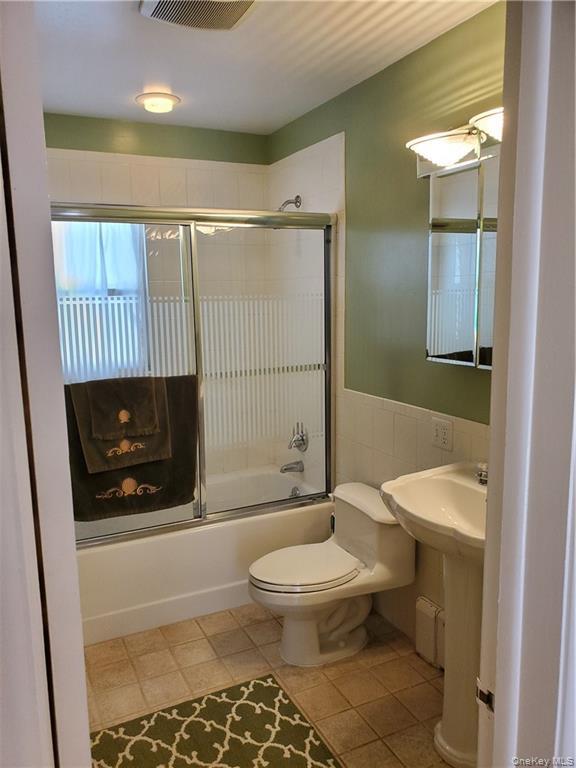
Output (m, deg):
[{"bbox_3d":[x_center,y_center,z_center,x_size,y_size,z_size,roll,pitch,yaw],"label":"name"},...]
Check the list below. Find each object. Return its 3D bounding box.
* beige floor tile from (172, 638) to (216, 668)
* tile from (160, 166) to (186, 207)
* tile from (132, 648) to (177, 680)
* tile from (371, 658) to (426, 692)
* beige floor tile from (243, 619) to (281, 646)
[{"bbox_3d":[-0.393,1.137,2.429,0.165,0.010,0.165,-5,10,-26],"label":"beige floor tile"},{"bbox_3d":[-0.625,-1.078,3.157,0.152,0.203,0.010,-5,10,-26],"label":"tile"},{"bbox_3d":[-0.556,1.179,2.414,0.166,0.010,0.166,-6,10,-26],"label":"tile"},{"bbox_3d":[0.437,1.175,2.330,0.166,0.010,0.166,-6,10,-26],"label":"tile"},{"bbox_3d":[-0.093,1.119,2.596,0.166,0.010,0.166,-5,10,-26],"label":"beige floor tile"}]

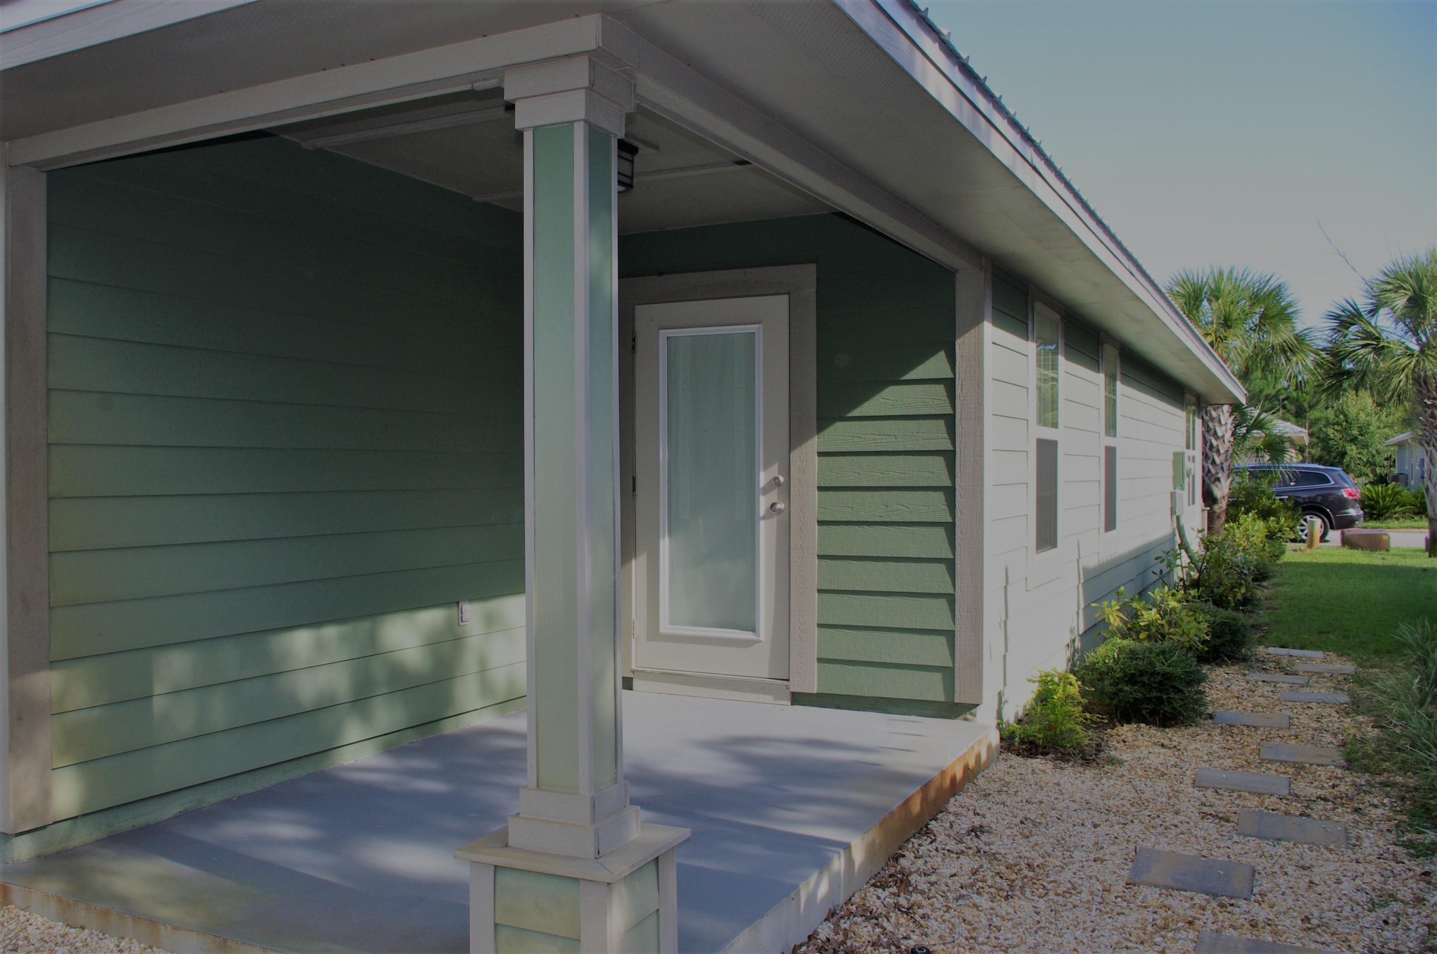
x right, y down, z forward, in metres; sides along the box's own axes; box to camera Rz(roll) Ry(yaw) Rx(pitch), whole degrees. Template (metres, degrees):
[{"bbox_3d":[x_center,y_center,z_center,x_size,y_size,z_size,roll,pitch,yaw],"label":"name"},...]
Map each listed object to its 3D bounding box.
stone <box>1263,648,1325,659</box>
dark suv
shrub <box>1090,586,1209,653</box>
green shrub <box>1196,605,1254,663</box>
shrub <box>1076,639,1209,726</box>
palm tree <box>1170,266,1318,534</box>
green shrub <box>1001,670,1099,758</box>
[{"bbox_3d":[4.500,1.390,8.390,0.400,0.050,0.380,0,0,29],"label":"stone"},{"bbox_3d":[12.670,0.585,25.900,5.050,1.800,2.000,0,0,32],"label":"dark suv"},{"bbox_3d":[2.930,1.050,7.300,0.720,0.640,0.760,0,0,29],"label":"shrub"},{"bbox_3d":[3.790,1.165,8.250,0.650,0.410,0.630,0,0,29],"label":"green shrub"},{"bbox_3d":[2.490,1.165,6.330,0.700,0.420,0.700,0,0,29],"label":"shrub"},{"bbox_3d":[8.850,-1.000,18.500,2.800,5.100,2.800,0,0,29],"label":"palm tree"},{"bbox_3d":[1.690,1.180,5.500,0.450,0.410,0.450,0,0,29],"label":"green shrub"}]

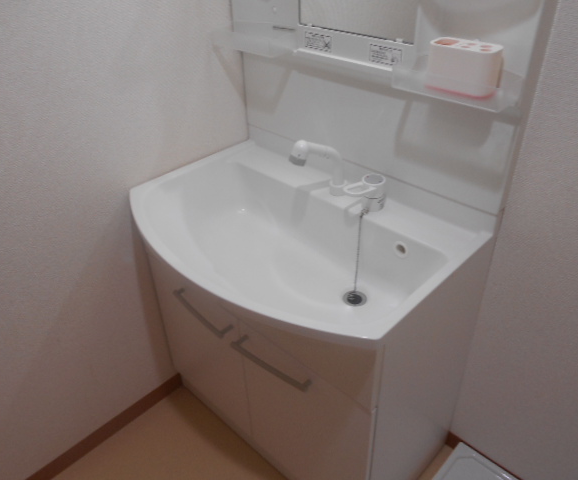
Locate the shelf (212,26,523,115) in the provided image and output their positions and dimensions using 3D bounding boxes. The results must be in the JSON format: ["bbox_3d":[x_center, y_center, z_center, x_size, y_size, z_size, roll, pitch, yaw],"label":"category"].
[{"bbox_3d":[0.100,-0.377,0.982,0.745,0.046,0.110,28,46,36],"label":"shelf"}]

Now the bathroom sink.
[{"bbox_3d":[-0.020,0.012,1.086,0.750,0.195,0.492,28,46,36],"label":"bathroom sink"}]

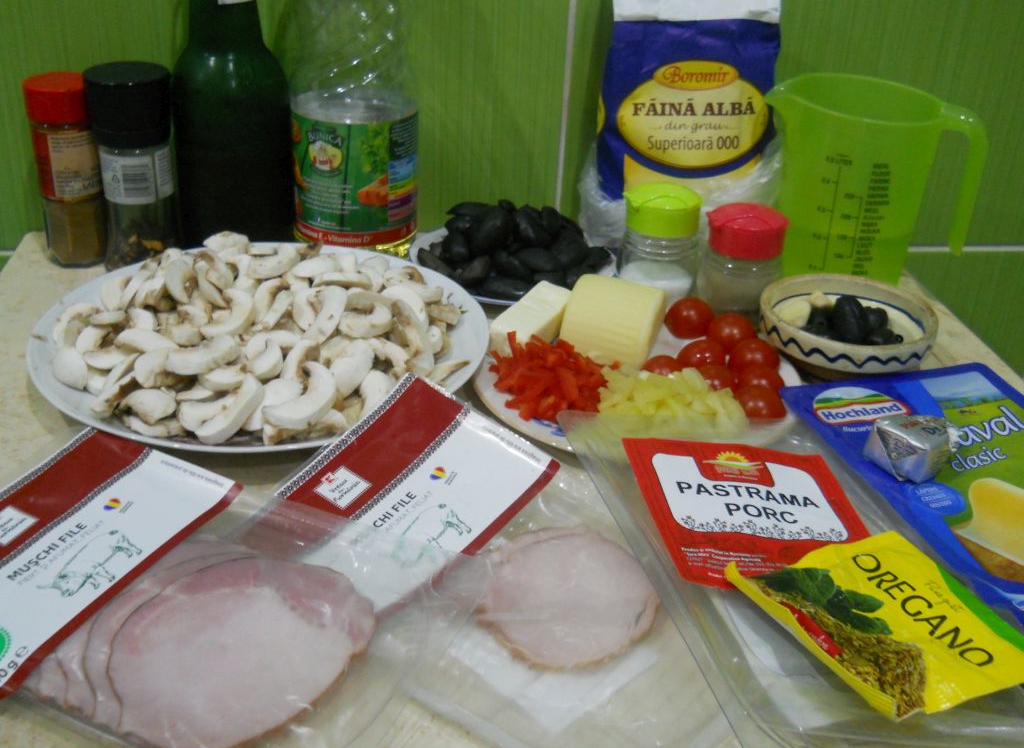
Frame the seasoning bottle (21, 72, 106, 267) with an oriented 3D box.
[{"bbox_3d":[-0.279,-0.127,0.687,0.045,0.112,0.045,3,29,-2],"label":"seasoning bottle"}]

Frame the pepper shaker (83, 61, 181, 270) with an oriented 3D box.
[{"bbox_3d":[-0.233,-0.124,0.675,0.051,0.124,0.051,-12,33,-26],"label":"pepper shaker"}]

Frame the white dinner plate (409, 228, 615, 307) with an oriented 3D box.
[{"bbox_3d":[0.001,-0.067,0.708,0.132,0.019,0.132,3,29,-2],"label":"white dinner plate"}]

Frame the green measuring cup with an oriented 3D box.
[{"bbox_3d":[0.220,-0.117,0.698,0.131,0.115,0.091,8,30,8],"label":"green measuring cup"}]

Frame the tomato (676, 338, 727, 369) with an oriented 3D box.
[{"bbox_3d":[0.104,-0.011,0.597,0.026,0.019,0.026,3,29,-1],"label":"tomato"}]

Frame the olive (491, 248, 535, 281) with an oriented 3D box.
[{"bbox_3d":[0.001,-0.064,0.645,0.029,0.016,0.017,30,36,10],"label":"olive"}]

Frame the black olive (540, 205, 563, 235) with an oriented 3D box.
[{"bbox_3d":[0.025,-0.098,0.703,0.015,0.015,0.026,-4,30,-13],"label":"black olive"}]

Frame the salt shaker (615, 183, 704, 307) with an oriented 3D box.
[{"bbox_3d":[0.095,-0.084,0.700,0.053,0.065,0.050,7,29,7],"label":"salt shaker"}]

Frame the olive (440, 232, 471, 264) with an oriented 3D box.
[{"bbox_3d":[-0.034,-0.076,0.658,0.018,0.017,0.025,-5,54,-14],"label":"olive"}]

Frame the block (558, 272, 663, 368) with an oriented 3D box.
[{"bbox_3d":[0.056,-0.031,0.611,0.049,0.034,0.039,13,30,17],"label":"block"}]

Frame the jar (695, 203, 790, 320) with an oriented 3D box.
[{"bbox_3d":[0.146,-0.072,0.692,0.054,0.059,0.050,7,29,7],"label":"jar"}]

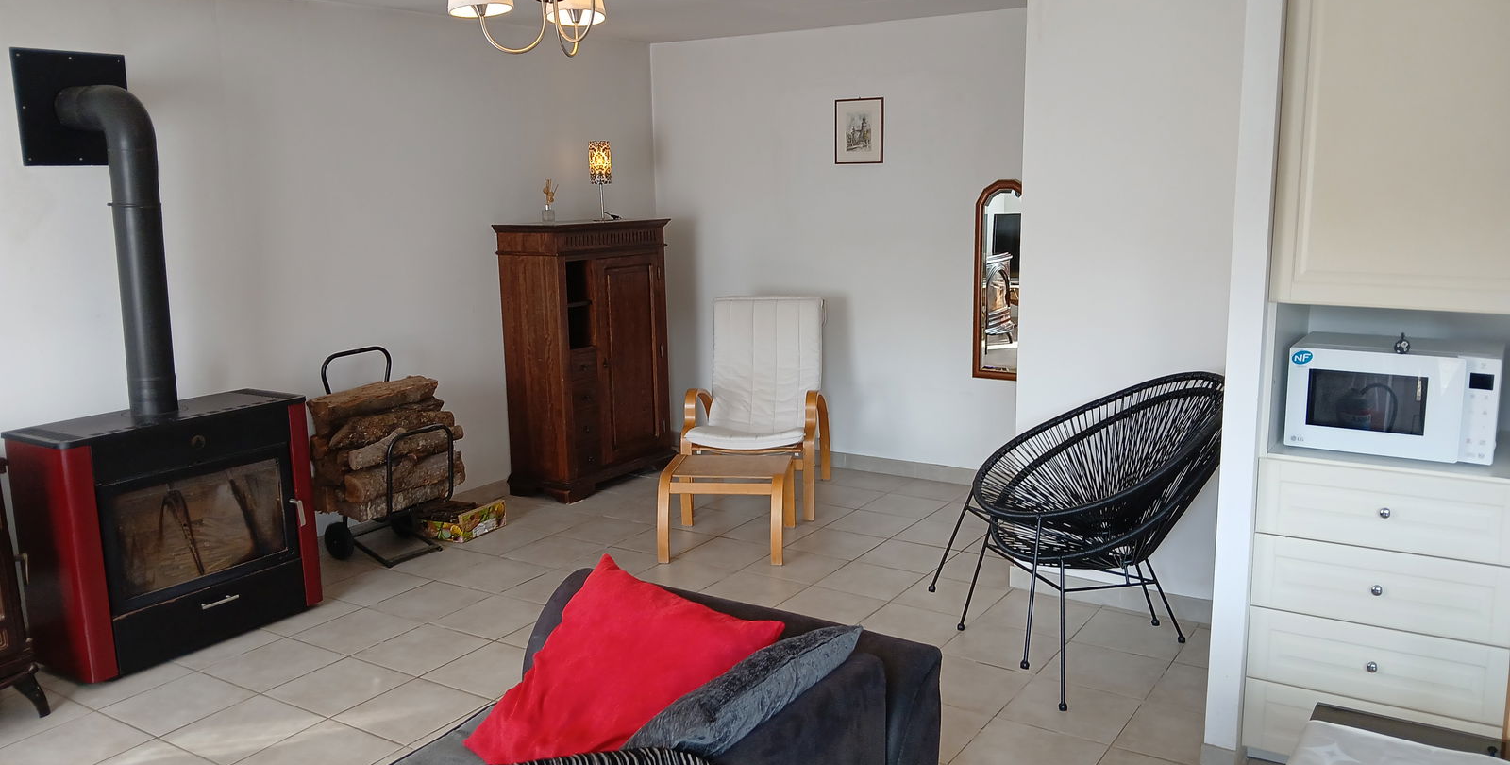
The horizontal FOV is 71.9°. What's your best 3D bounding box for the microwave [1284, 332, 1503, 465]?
[{"bbox_3d":[1.794,0.031,2.924,0.480,0.275,0.362,6,12,35],"label":"microwave"}]

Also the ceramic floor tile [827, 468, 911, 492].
[{"bbox_3d":[0.656,0.547,5.683,0.335,0.010,0.325,5,11,33],"label":"ceramic floor tile"}]

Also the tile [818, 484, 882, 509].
[{"bbox_3d":[0.460,0.589,5.403,0.328,0.010,0.328,5,11,32],"label":"tile"}]

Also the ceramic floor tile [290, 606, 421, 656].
[{"bbox_3d":[-1.422,0.886,3.735,0.328,0.010,0.328,5,11,31],"label":"ceramic floor tile"}]

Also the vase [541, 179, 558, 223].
[{"bbox_3d":[-1.094,-0.961,5.540,0.068,0.220,0.072,5,11,33],"label":"vase"}]

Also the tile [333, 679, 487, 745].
[{"bbox_3d":[-1.064,1.024,3.238,0.335,0.010,0.335,5,11,33],"label":"tile"}]

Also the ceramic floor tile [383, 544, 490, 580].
[{"bbox_3d":[-1.386,0.792,4.584,0.335,0.010,0.335,5,11,33],"label":"ceramic floor tile"}]

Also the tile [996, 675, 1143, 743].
[{"bbox_3d":[0.953,0.991,3.155,0.335,0.010,0.335,5,11,33],"label":"tile"}]

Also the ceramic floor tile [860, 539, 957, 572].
[{"bbox_3d":[0.659,0.758,4.486,0.335,0.010,0.335,5,11,33],"label":"ceramic floor tile"}]

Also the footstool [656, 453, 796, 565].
[{"bbox_3d":[-0.118,0.535,4.600,0.545,0.385,0.490,0,10,7],"label":"footstool"}]

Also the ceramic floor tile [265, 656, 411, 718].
[{"bbox_3d":[-1.308,0.956,3.284,0.328,0.010,0.328,5,11,32],"label":"ceramic floor tile"}]

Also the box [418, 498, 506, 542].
[{"bbox_3d":[-1.417,0.638,4.942,0.360,0.122,0.290,3,10,26],"label":"box"}]

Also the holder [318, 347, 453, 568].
[{"bbox_3d":[-1.647,0.327,4.673,0.490,0.915,0.400,5,11,33],"label":"holder"}]

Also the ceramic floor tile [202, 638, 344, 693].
[{"bbox_3d":[-1.656,0.977,3.600,0.335,0.010,0.335,5,11,33],"label":"ceramic floor tile"}]

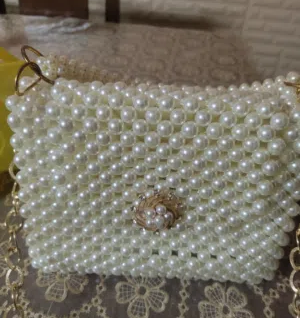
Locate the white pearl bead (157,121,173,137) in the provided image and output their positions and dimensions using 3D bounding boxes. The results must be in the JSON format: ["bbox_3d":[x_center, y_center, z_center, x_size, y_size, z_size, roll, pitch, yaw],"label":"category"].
[{"bbox_3d":[0.009,-0.019,0.190,0.010,0.010,0.010,6,32,5],"label":"white pearl bead"}]

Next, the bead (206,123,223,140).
[{"bbox_3d":[0.040,-0.017,0.186,0.010,0.010,0.010,6,32,5],"label":"bead"}]

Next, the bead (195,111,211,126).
[{"bbox_3d":[0.033,-0.025,0.186,0.010,0.010,0.010,6,32,5],"label":"bead"}]

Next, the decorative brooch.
[{"bbox_3d":[0.006,0.037,0.214,0.036,0.035,0.013,5,28,6],"label":"decorative brooch"}]

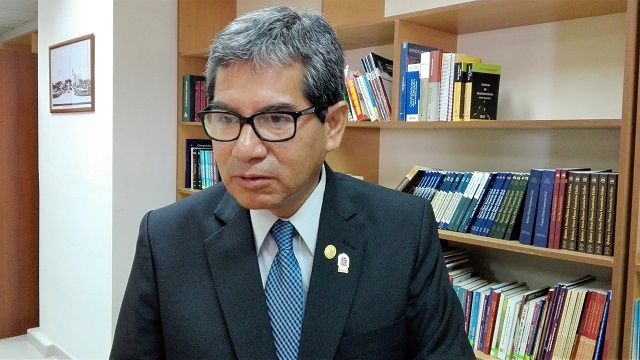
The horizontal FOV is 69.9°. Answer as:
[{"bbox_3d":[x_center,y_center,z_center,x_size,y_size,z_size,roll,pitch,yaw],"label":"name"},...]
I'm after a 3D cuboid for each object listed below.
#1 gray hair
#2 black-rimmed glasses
[{"bbox_3d":[-0.060,-0.156,0.650,0.180,0.165,0.200,3,13,19],"label":"gray hair"},{"bbox_3d":[-0.069,-0.076,0.631,0.142,0.045,0.142,3,13,19],"label":"black-rimmed glasses"}]

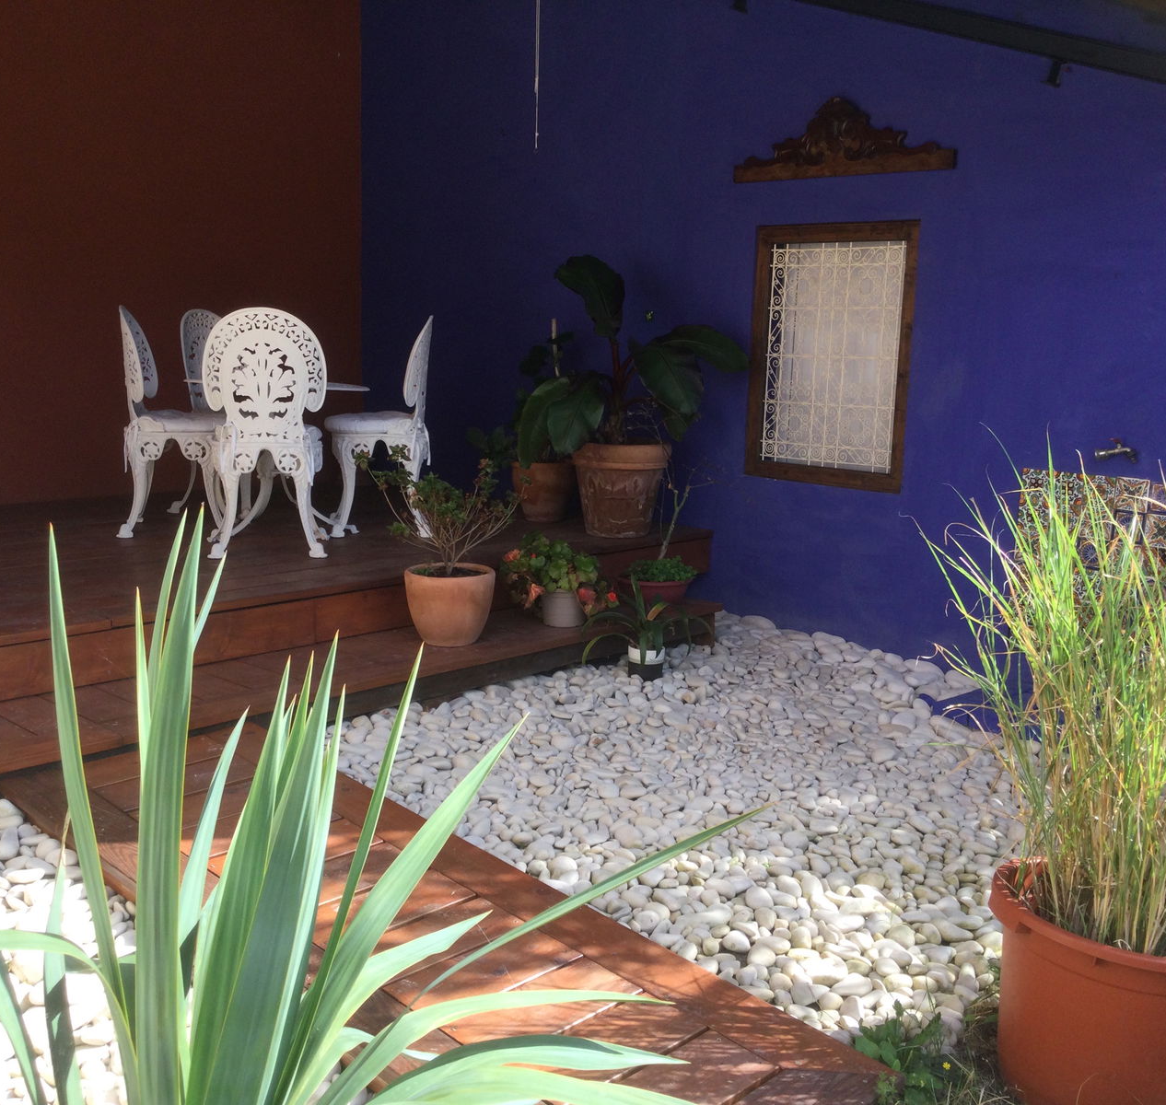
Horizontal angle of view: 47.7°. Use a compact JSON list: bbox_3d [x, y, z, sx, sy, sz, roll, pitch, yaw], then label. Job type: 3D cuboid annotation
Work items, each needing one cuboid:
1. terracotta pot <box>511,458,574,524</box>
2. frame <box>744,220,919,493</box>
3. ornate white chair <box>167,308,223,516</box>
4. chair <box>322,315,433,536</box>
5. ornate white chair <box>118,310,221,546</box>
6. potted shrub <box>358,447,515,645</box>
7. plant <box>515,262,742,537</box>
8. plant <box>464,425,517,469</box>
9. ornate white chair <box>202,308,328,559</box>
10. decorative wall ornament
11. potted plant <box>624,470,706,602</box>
[{"bbox_3d":[-0.150,-0.277,5.794,0.312,0.262,0.312,2,10,0],"label":"terracotta pot"},{"bbox_3d":[0.974,-0.766,5.137,0.722,0.999,0.080,11,13,42],"label":"frame"},{"bbox_3d":[-1.500,-0.606,5.693,0.450,0.865,0.430,6,11,24],"label":"ornate white chair"},{"bbox_3d":[-0.823,-0.521,5.313,0.450,0.865,0.430,0,10,-9],"label":"chair"},{"bbox_3d":[-1.550,-0.515,5.151,0.450,0.865,0.430,0,10,-8],"label":"ornate white chair"},{"bbox_3d":[-0.462,-0.020,4.226,0.500,0.620,0.450,1,10,-6],"label":"potted shrub"},{"bbox_3d":[0.129,-0.627,5.330,0.840,1.125,0.660,11,13,42],"label":"plant"},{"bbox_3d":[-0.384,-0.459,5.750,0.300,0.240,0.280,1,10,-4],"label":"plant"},{"bbox_3d":[-1.129,-0.439,4.782,0.430,0.865,0.450,0,10,-9],"label":"ornate white chair"},{"bbox_3d":[0.975,-1.556,4.961,0.939,0.289,0.060,11,13,42],"label":"decorative wall ornament"},{"bbox_3d":[0.321,-0.075,5.008,0.310,0.510,0.290,2,10,3],"label":"potted plant"}]

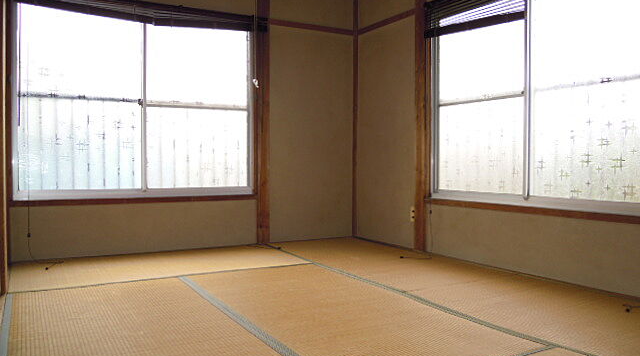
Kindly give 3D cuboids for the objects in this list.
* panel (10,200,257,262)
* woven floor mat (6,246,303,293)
[{"bbox_3d":[-1.259,0.364,3.773,1.710,0.354,0.050,-1,2,-29],"label":"panel"},{"bbox_3d":[-1.010,0.583,3.384,1.765,0.050,0.885,-1,2,-29],"label":"woven floor mat"}]

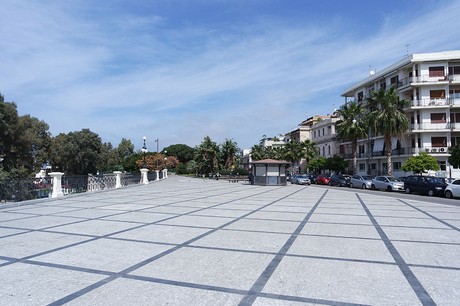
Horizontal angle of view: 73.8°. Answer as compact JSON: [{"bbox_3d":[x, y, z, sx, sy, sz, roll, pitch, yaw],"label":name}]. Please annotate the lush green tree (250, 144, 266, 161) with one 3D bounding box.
[{"bbox_3d":[7.966,2.189,86.272,4.700,9.200,4.700,0,-3,0],"label":"lush green tree"}]

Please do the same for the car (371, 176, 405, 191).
[{"bbox_3d":[16.048,3.080,30.662,1.700,1.470,4.100,1,-3,-7],"label":"car"}]

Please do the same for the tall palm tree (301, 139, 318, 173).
[{"bbox_3d":[16.418,1.298,64.251,3.800,8.500,3.800,0,-3,0],"label":"tall palm tree"}]

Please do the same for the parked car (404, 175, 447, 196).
[{"bbox_3d":[16.709,2.733,25.566,1.740,1.590,4.100,1,-3,-7],"label":"parked car"}]

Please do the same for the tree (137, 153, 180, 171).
[{"bbox_3d":[-18.212,3.035,77.072,10.000,6.330,8.500,1,-3,-7],"label":"tree"}]

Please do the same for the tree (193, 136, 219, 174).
[{"bbox_3d":[-6.162,1.066,80.313,6.300,10.600,6.300,0,-3,0],"label":"tree"}]

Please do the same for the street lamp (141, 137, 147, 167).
[{"bbox_3d":[-10.653,-0.062,38.432,0.750,4.000,0.750,0,-3,0],"label":"street lamp"}]

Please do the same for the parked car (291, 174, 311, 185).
[{"bbox_3d":[10.354,3.778,45.043,1.770,1.460,4.300,0,-3,-3],"label":"parked car"}]

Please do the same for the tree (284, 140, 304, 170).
[{"bbox_3d":[14.549,1.591,70.244,4.900,8.950,4.900,1,-3,-7],"label":"tree"}]

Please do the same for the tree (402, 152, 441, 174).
[{"bbox_3d":[19.440,1.901,31.055,3.800,3.910,3.800,1,-3,-7],"label":"tree"}]

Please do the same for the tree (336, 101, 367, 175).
[{"bbox_3d":[16.485,-1.261,41.322,4.400,10.900,4.400,0,-3,0],"label":"tree"}]

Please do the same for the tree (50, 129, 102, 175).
[{"bbox_3d":[-22.461,0.807,45.094,7.600,8.880,7.600,1,-3,-7],"label":"tree"}]

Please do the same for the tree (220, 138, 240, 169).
[{"bbox_3d":[0.213,1.284,75.172,4.900,9.720,4.900,1,-3,-7],"label":"tree"}]

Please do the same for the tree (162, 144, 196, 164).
[{"bbox_3d":[-18.462,2.582,110.325,12.000,11.000,12.000,0,-3,0],"label":"tree"}]

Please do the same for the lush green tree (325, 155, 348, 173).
[{"bbox_3d":[16.074,2.352,46.126,3.600,4.250,3.600,0,-3,0],"label":"lush green tree"}]

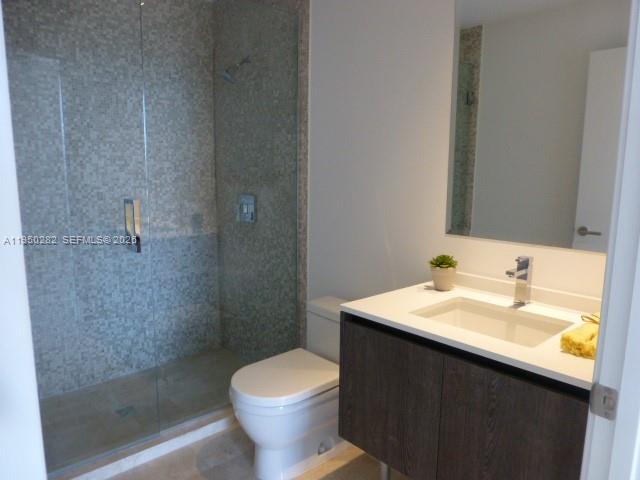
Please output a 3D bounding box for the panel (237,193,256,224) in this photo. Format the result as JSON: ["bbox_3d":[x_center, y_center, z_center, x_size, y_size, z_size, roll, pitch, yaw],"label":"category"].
[{"bbox_3d":[-0.495,-0.203,2.902,0.065,0.183,0.180,-6,10,-41],"label":"panel"}]

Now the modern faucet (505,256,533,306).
[{"bbox_3d":[0.671,0.145,1.507,0.163,0.165,0.045,-6,10,-41],"label":"modern faucet"}]

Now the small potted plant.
[{"bbox_3d":[0.491,0.123,1.751,0.112,0.141,0.112,0,8,0],"label":"small potted plant"}]

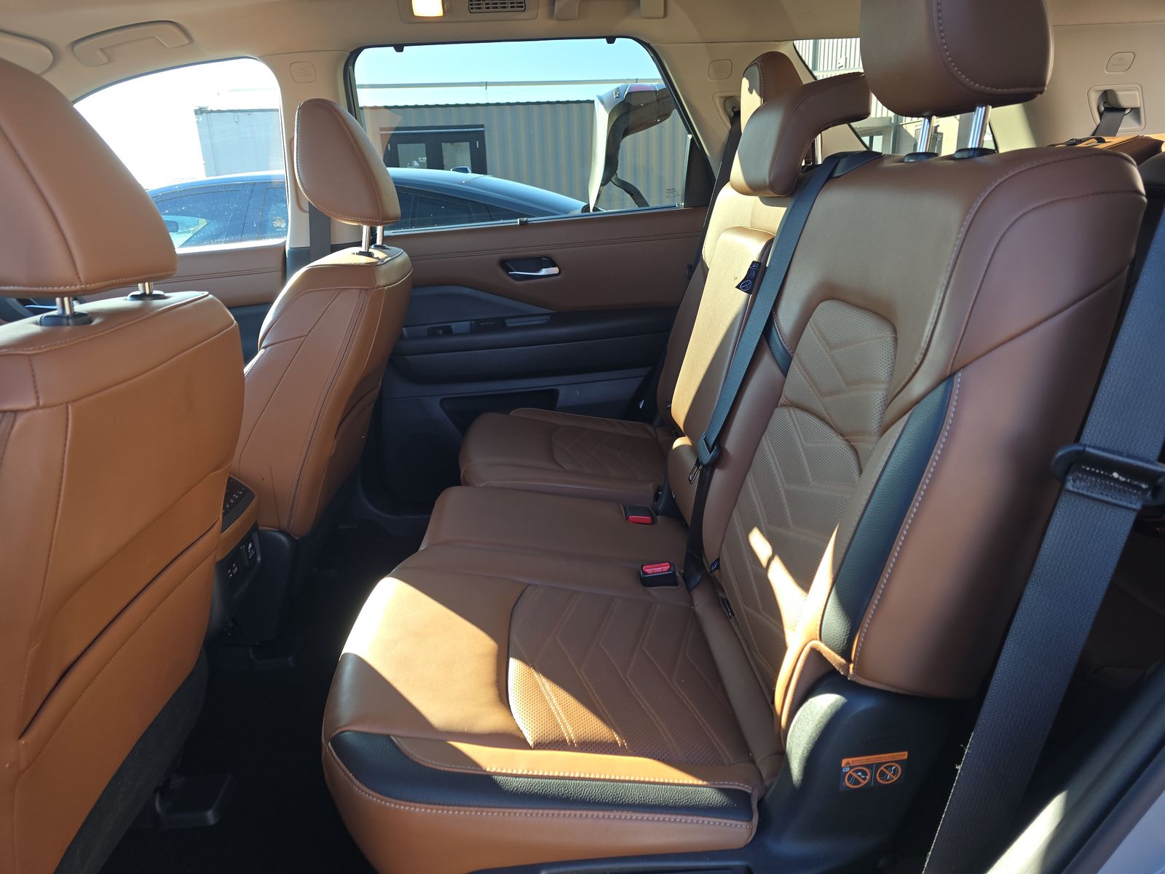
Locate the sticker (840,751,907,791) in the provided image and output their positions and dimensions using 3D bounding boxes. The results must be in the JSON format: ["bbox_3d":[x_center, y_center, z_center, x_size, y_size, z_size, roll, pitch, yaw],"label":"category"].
[{"bbox_3d":[0.283,0.326,0.750,0.063,0.038,0.003,-2,21,1],"label":"sticker"}]

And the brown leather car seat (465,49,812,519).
[{"bbox_3d":[0.110,-0.320,1.631,0.720,0.875,0.500,-2,18,1],"label":"brown leather car seat"}]

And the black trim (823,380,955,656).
[{"bbox_3d":[0.279,0.076,0.707,0.050,0.272,0.035,21,19,19],"label":"black trim"}]

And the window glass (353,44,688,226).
[{"bbox_3d":[-0.140,-0.725,1.890,0.820,0.430,0.030,-2,43,1],"label":"window glass"}]

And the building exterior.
[{"bbox_3d":[-2.041,-5.926,17.609,11.800,2.800,2.440,-3,19,-4],"label":"building exterior"}]

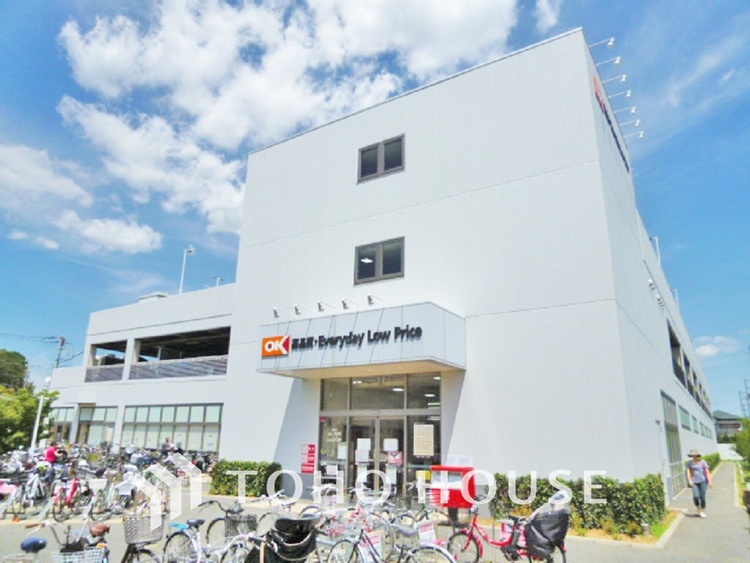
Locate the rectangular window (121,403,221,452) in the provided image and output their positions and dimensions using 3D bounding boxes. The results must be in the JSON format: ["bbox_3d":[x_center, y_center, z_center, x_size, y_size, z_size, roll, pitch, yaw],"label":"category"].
[{"bbox_3d":[-12.155,8.542,30.547,9.150,2.550,0.150,-9,-20,32],"label":"rectangular window"}]

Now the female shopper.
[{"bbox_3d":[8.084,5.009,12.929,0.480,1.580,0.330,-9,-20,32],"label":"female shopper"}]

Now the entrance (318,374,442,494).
[{"bbox_3d":[0.047,4.324,14.328,3.984,3.379,0.250,-9,-20,32],"label":"entrance"}]

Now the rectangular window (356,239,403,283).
[{"bbox_3d":[0.129,-0.603,15.899,1.810,1.290,0.120,-9,-20,32],"label":"rectangular window"}]

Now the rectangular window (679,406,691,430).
[{"bbox_3d":[15.171,6.729,25.439,0.120,0.820,5.600,-9,-20,32],"label":"rectangular window"}]

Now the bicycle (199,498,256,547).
[{"bbox_3d":[-1.773,3.143,6.238,0.580,1.060,1.780,13,-20,-33],"label":"bicycle"}]

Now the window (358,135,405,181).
[{"bbox_3d":[0.194,-3.956,16.899,1.800,1.270,0.120,-9,-20,32],"label":"window"}]

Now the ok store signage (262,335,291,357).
[{"bbox_3d":[-2.756,1.789,14.485,1.050,0.530,0.120,-9,-20,32],"label":"ok store signage"}]

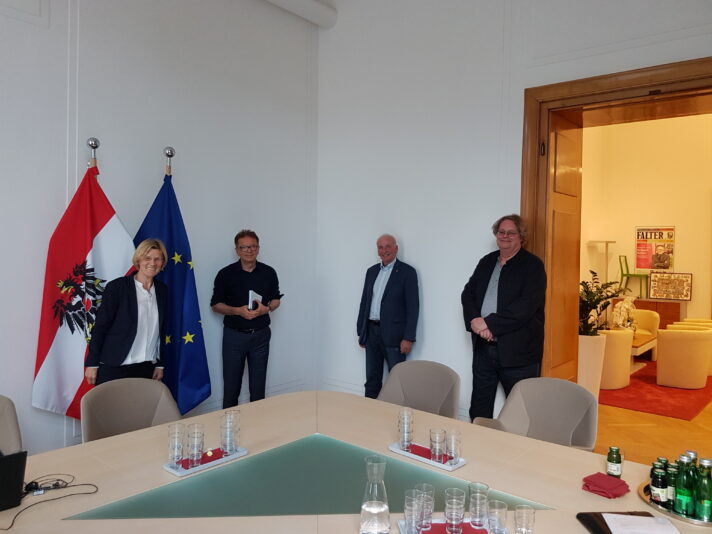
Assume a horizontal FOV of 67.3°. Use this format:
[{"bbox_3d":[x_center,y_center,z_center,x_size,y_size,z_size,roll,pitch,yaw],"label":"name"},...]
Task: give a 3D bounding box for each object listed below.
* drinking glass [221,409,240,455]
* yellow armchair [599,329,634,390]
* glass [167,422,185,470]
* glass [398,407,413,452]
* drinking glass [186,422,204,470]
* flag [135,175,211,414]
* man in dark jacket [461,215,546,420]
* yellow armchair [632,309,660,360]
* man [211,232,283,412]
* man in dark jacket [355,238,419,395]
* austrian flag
[{"bbox_3d":[-0.558,0.739,2.394,0.070,0.180,0.070,1,2,0],"label":"drinking glass"},{"bbox_3d":[3.137,1.146,6.748,0.580,0.730,0.580,3,2,40],"label":"yellow armchair"},{"bbox_3d":[-0.744,0.745,2.224,0.067,0.170,0.067,3,2,40],"label":"glass"},{"bbox_3d":[0.210,0.686,2.260,0.062,0.184,0.062,1,1,0],"label":"glass"},{"bbox_3d":[-0.668,0.748,2.238,0.067,0.167,0.067,1,2,0],"label":"drinking glass"},{"bbox_3d":[-1.209,0.182,3.430,0.200,1.520,0.560,2,2,39],"label":"flag"},{"bbox_3d":[0.976,0.582,3.550,0.570,1.850,0.400,3,2,41],"label":"man in dark jacket"},{"bbox_3d":[4.559,1.091,8.600,0.660,0.750,0.640,2,2,39],"label":"yellow armchair"},{"bbox_3d":[-0.840,0.618,4.070,0.530,1.780,0.350,0,2,-25],"label":"man"},{"bbox_3d":[0.254,0.610,4.250,0.510,1.740,0.320,2,2,35],"label":"man in dark jacket"},{"bbox_3d":[-1.597,0.144,3.170,0.200,1.460,0.570,2,2,39],"label":"austrian flag"}]

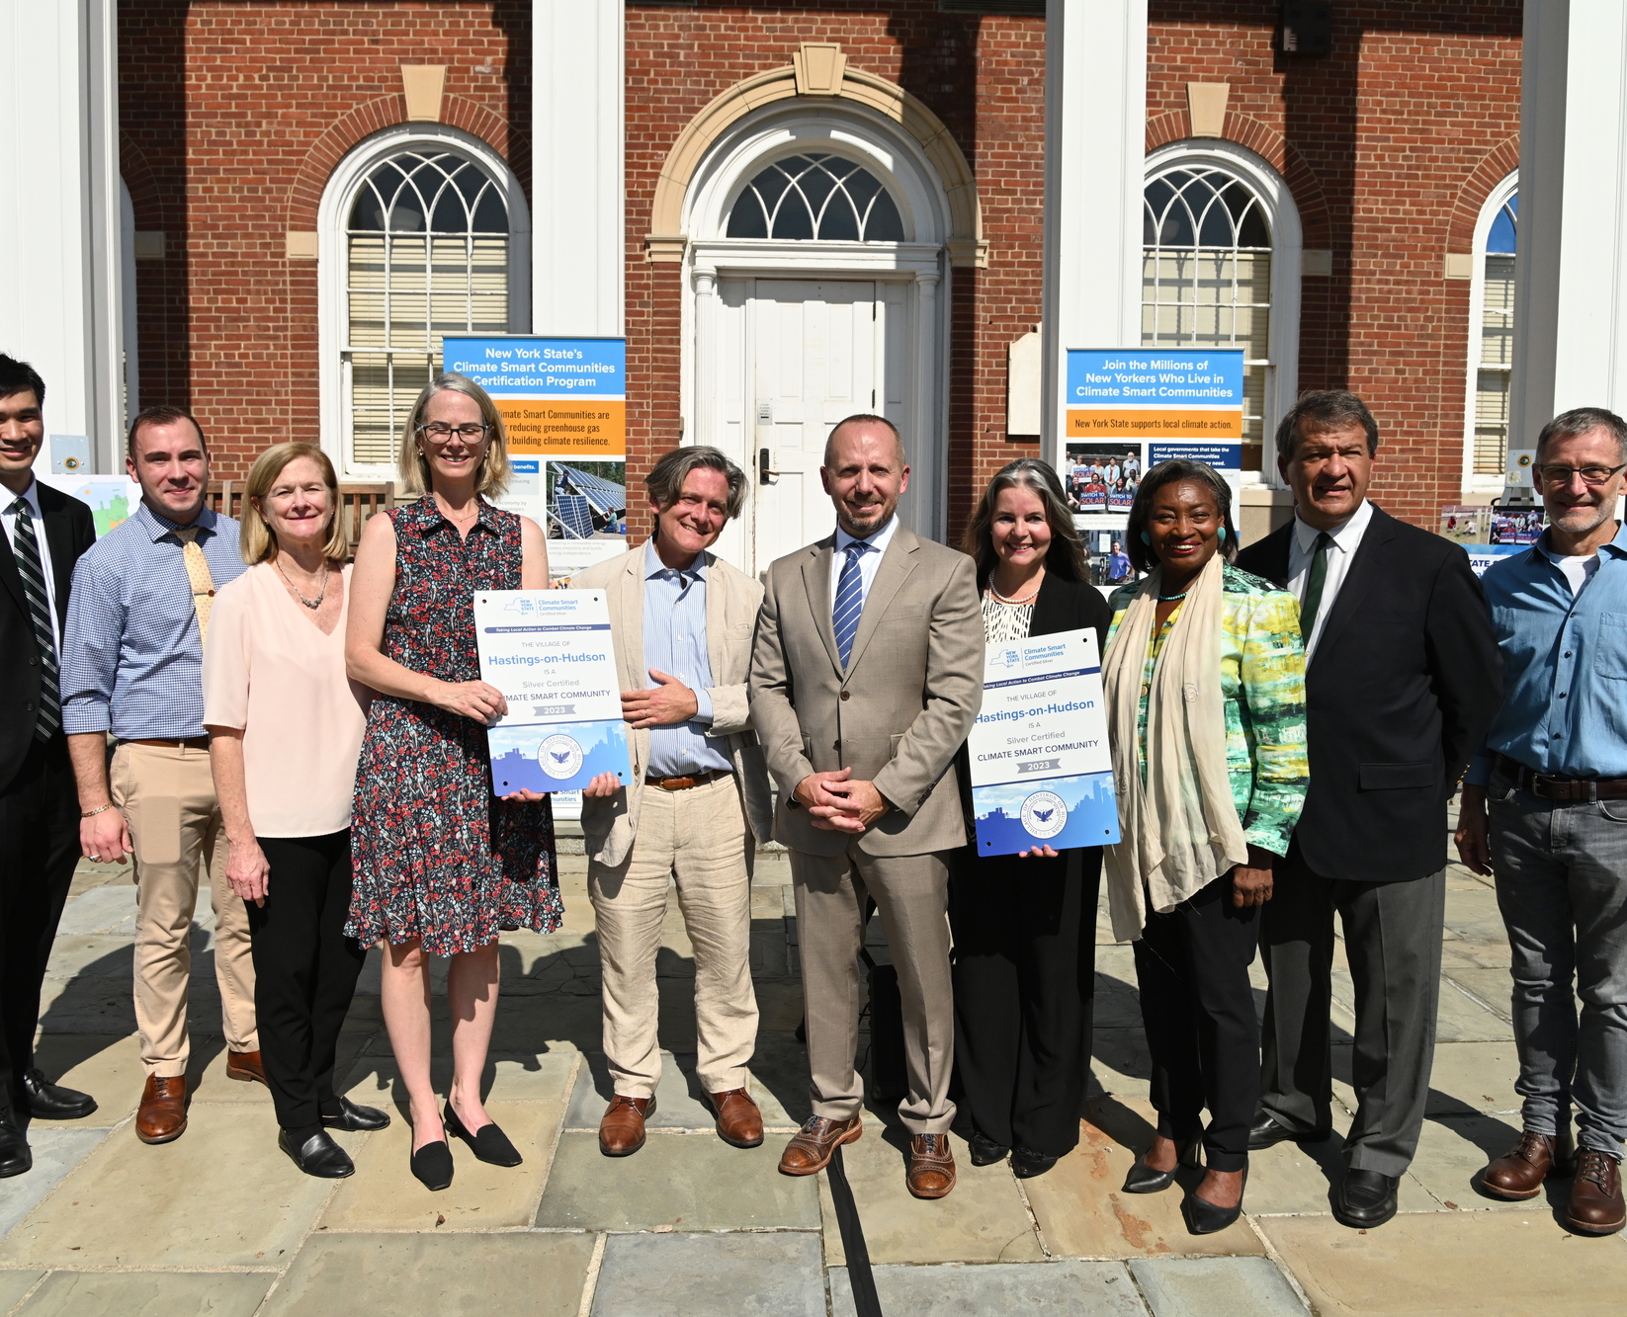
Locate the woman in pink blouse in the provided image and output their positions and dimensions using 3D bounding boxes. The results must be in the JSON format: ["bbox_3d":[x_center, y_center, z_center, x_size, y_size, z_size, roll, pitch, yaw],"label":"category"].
[{"bbox_3d":[-1.218,0.320,3.079,0.420,1.627,0.340,-4,7,-45],"label":"woman in pink blouse"}]

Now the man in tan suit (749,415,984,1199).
[{"bbox_3d":[0.126,0.318,3.017,0.530,1.736,0.390,2,5,15],"label":"man in tan suit"}]

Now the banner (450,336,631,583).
[{"bbox_3d":[-1.293,-0.371,6.145,0.840,2.262,0.200,0,5,-2],"label":"banner"}]

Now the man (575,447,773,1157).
[{"bbox_3d":[-0.335,0.322,3.158,0.480,1.642,0.390,0,5,-4],"label":"man"}]

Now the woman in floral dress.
[{"bbox_3d":[-0.841,0.257,3.074,0.500,1.830,0.400,-1,5,-18],"label":"woman in floral dress"}]

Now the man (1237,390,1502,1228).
[{"bbox_3d":[1.236,0.293,3.010,0.550,1.804,0.420,4,6,33],"label":"man"}]

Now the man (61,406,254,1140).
[{"bbox_3d":[-1.584,0.253,3.215,0.500,1.706,0.380,-3,6,-38],"label":"man"}]

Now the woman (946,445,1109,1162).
[{"bbox_3d":[0.486,0.360,3.086,0.450,1.648,0.370,2,5,14],"label":"woman"}]

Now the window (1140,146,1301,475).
[{"bbox_3d":[2.922,-2.597,9.932,1.540,2.570,0.200,0,5,-2],"label":"window"}]

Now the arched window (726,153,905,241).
[{"bbox_3d":[0.017,-3.447,9.850,1.319,0.639,0.100,0,5,-2],"label":"arched window"}]

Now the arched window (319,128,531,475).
[{"bbox_3d":[-2.844,-2.602,9.650,1.515,2.480,0.180,0,5,-2],"label":"arched window"}]

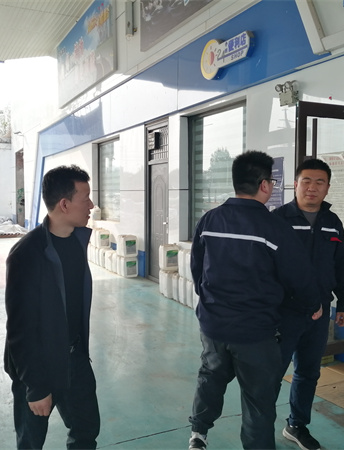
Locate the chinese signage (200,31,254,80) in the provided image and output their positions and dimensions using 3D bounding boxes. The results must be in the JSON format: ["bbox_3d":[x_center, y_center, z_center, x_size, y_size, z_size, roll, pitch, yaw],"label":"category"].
[{"bbox_3d":[0.687,-2.156,5.699,0.085,0.500,1.085,-2,4,-28],"label":"chinese signage"}]

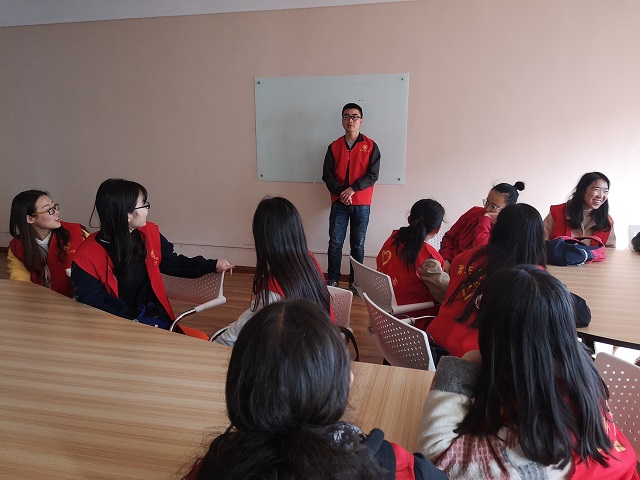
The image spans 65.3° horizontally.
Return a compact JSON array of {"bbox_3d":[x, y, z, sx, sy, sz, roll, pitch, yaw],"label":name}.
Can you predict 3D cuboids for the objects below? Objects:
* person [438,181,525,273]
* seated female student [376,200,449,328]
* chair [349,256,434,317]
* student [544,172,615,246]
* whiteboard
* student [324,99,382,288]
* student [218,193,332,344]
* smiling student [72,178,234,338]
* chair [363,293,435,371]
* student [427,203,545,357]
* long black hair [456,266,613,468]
[{"bbox_3d":[1.030,0.255,3.157,0.550,1.200,0.720,2,13,7],"label":"person"},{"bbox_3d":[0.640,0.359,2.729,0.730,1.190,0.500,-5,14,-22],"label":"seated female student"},{"bbox_3d":[0.489,0.518,2.763,0.560,0.830,0.560,-5,14,-22],"label":"chair"},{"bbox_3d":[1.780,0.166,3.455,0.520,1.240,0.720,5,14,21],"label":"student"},{"bbox_3d":[0.081,-1.053,4.797,1.500,1.000,0.030,4,13,15],"label":"whiteboard"},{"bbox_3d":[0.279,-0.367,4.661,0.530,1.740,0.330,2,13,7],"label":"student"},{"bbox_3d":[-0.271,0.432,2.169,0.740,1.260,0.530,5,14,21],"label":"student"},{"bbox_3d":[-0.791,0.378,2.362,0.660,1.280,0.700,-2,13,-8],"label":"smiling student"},{"bbox_3d":[0.516,0.672,2.145,0.570,0.840,0.560,-5,14,-21],"label":"chair"},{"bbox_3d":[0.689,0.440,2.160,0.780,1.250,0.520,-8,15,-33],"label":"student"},{"bbox_3d":[0.430,0.247,1.040,0.300,0.410,0.260,-1,13,-7],"label":"long black hair"}]

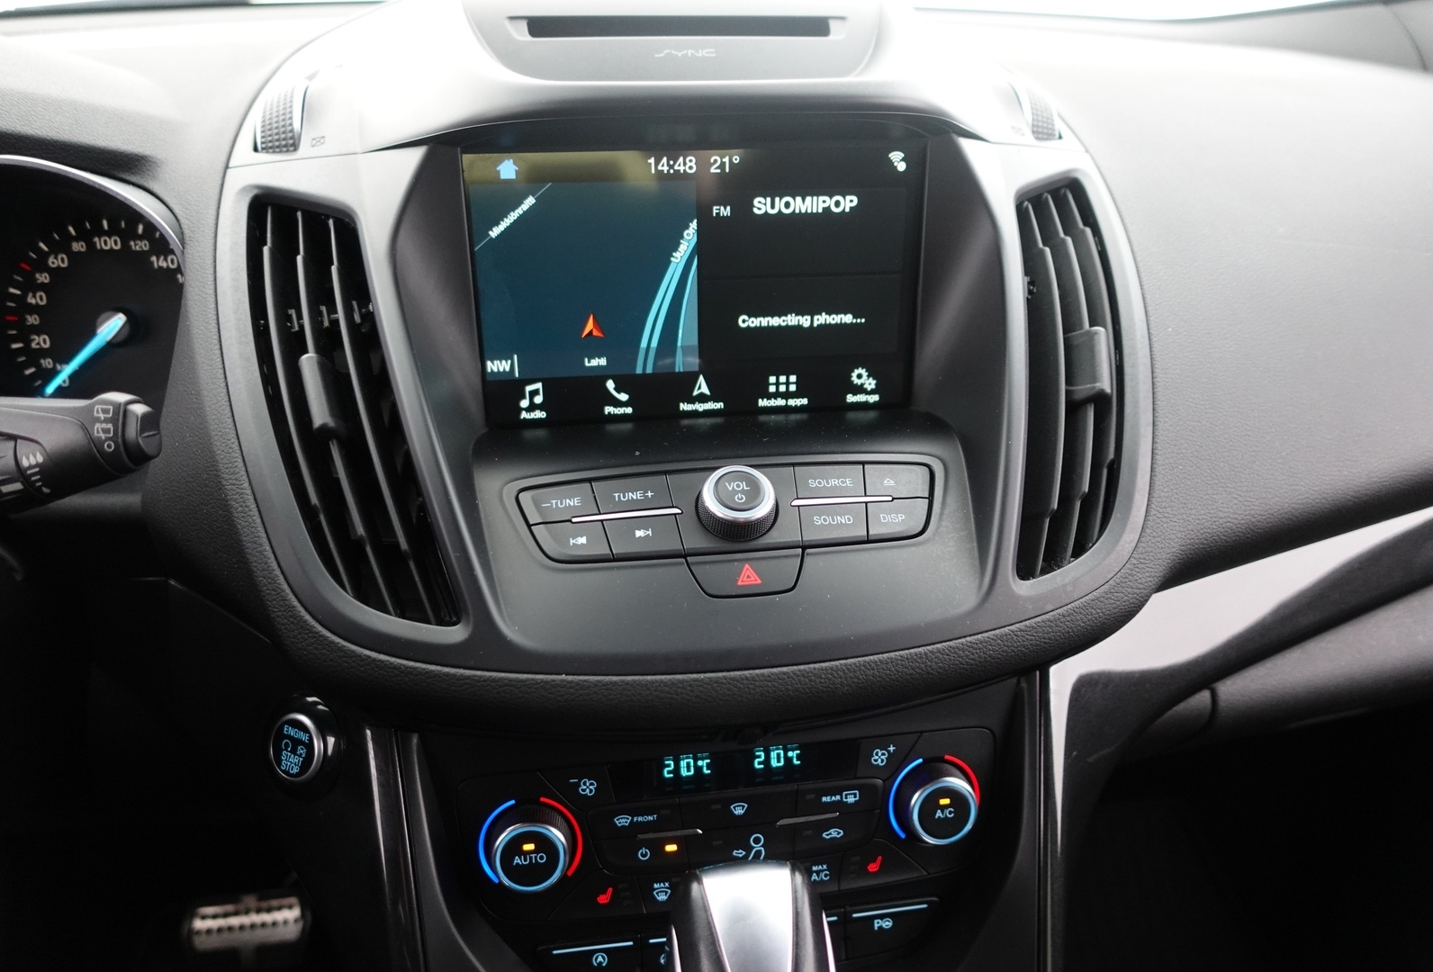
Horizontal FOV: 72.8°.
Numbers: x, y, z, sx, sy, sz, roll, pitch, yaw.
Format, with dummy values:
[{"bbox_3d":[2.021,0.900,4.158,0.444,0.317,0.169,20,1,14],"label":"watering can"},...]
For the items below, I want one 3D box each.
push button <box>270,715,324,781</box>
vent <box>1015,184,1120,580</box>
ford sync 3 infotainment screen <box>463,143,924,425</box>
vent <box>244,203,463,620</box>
[{"bbox_3d":[-0.177,0.111,0.413,0.028,0.028,0.008,9,-2,24],"label":"push button"},{"bbox_3d":[0.136,-0.057,0.373,0.064,0.036,0.186,12,63,-23],"label":"vent"},{"bbox_3d":[-0.007,-0.081,0.394,0.180,0.108,0.012,-3,21,-7],"label":"ford sync 3 infotainment screen"},{"bbox_3d":[-0.135,-0.040,0.338,0.064,0.036,0.186,-18,67,8],"label":"vent"}]

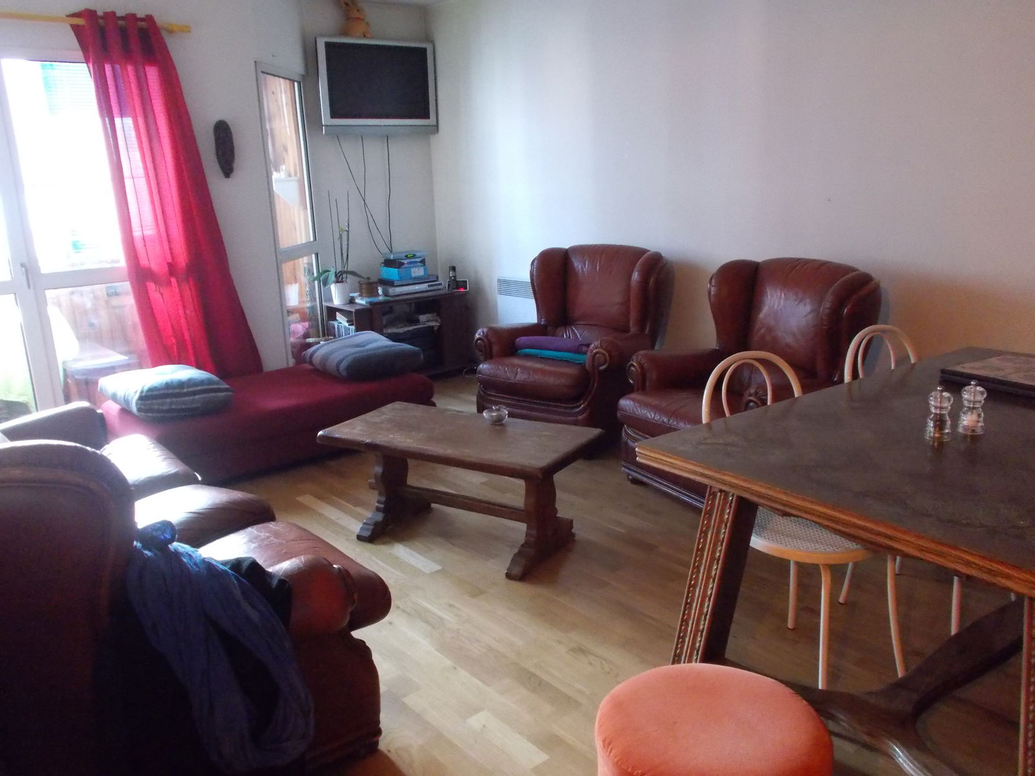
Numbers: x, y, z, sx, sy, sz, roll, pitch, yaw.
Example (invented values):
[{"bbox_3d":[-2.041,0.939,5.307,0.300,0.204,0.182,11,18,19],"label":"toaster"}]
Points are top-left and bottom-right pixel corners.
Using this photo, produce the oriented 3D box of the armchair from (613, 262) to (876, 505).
[{"bbox_3d":[0.981,-0.039,3.895,0.810,0.970,0.840,-11,17,-29],"label":"armchair"}]

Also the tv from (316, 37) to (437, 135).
[{"bbox_3d":[-0.873,-1.851,5.542,0.815,0.545,0.110,-15,19,-38],"label":"tv"}]

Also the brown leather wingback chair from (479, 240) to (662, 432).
[{"bbox_3d":[0.300,-0.245,4.811,0.840,0.970,0.810,9,18,37],"label":"brown leather wingback chair"}]

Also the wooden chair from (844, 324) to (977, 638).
[{"bbox_3d":[1.294,0.278,2.777,0.410,0.890,0.480,-13,18,-34],"label":"wooden chair"}]

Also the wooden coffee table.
[{"bbox_3d":[-0.213,0.387,3.512,1.003,0.446,0.488,6,17,31],"label":"wooden coffee table"}]

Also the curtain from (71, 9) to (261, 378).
[{"bbox_3d":[-1.772,-0.782,4.721,0.750,2.200,0.160,-14,18,-37],"label":"curtain"}]

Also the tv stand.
[{"bbox_3d":[-0.827,-0.370,6.372,0.930,0.530,0.410,-14,18,-37],"label":"tv stand"}]

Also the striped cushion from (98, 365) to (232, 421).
[{"bbox_3d":[-1.764,0.007,4.492,0.460,0.140,0.600,-14,18,-37],"label":"striped cushion"}]

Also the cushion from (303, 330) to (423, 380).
[{"bbox_3d":[-0.881,-0.178,5.033,0.470,0.145,0.590,-14,18,-37],"label":"cushion"}]

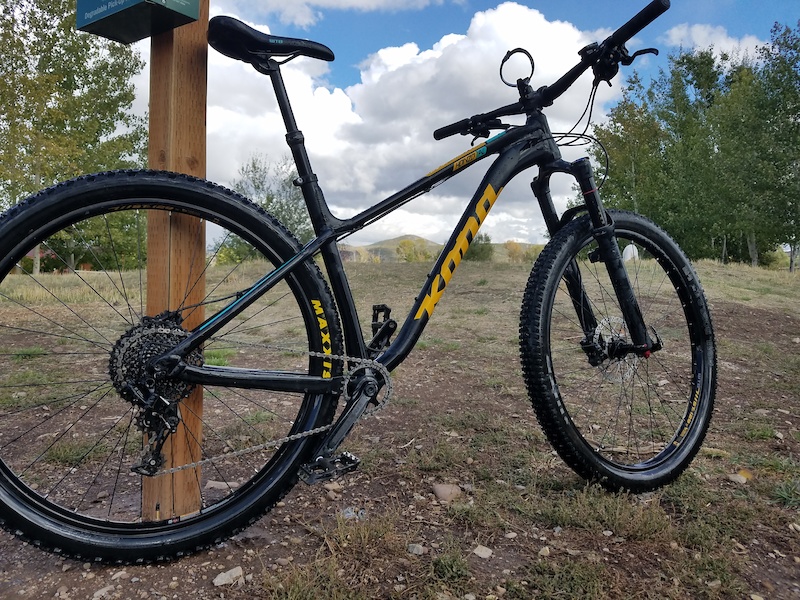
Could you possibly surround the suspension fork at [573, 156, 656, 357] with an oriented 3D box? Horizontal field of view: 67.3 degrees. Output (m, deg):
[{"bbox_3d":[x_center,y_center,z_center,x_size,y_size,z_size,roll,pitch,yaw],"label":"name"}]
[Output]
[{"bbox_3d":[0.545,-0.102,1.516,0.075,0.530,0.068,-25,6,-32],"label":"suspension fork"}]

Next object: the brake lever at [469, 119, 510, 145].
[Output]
[{"bbox_3d":[0.257,-0.488,1.740,0.085,0.055,0.125,1,-8,-32],"label":"brake lever"}]

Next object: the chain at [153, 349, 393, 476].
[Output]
[{"bbox_3d":[-0.247,0.204,1.199,0.500,0.250,0.035,0,-3,-22],"label":"chain"}]

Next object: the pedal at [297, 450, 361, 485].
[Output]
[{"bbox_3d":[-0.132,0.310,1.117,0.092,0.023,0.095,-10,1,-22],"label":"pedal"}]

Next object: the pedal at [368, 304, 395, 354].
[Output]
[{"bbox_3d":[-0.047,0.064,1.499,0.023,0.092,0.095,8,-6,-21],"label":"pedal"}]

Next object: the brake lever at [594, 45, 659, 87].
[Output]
[{"bbox_3d":[0.500,-0.531,1.346,0.085,0.060,0.125,1,-8,-32],"label":"brake lever"}]

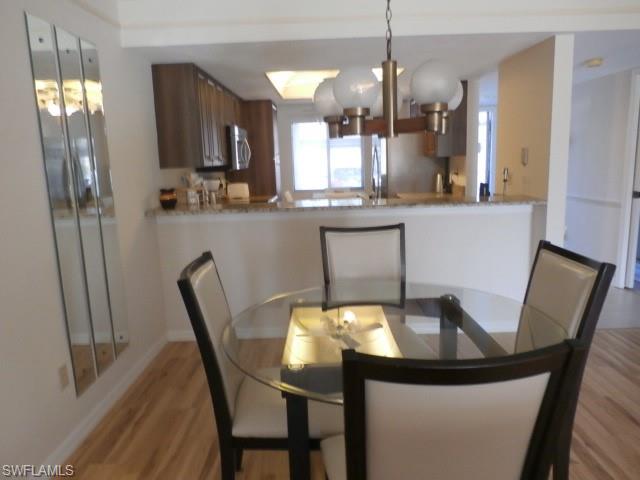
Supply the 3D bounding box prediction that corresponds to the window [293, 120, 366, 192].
[{"bbox_3d":[0.120,-1.177,6.514,1.014,0.956,0.100,-2,10,1],"label":"window"}]

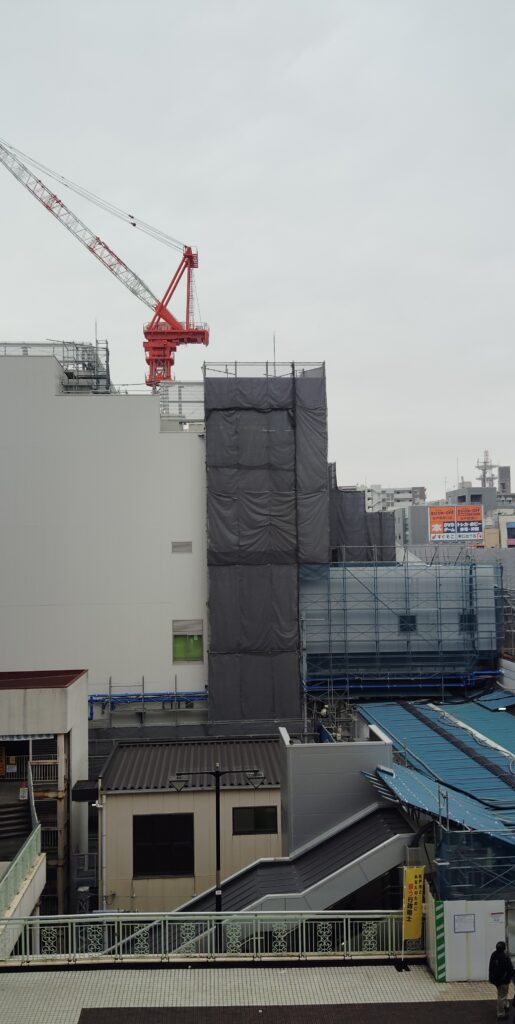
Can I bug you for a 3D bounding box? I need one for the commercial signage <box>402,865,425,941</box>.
[{"bbox_3d":[4.012,10.024,21.266,0.530,1.820,0.060,-1,-4,-4],"label":"commercial signage"}]

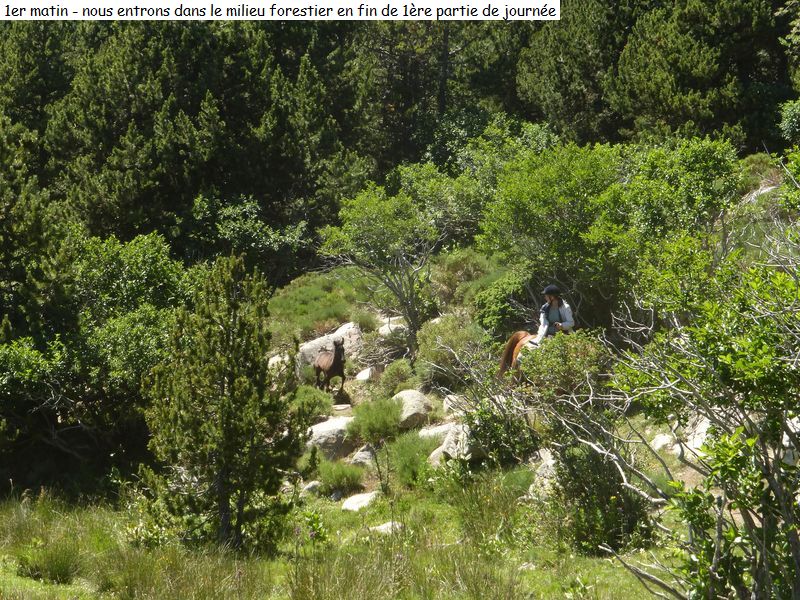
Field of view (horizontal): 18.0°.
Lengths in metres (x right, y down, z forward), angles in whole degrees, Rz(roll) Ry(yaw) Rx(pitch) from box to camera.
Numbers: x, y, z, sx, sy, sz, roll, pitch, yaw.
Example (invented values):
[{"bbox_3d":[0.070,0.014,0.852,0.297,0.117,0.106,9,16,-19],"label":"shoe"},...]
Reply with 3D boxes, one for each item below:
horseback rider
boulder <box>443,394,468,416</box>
[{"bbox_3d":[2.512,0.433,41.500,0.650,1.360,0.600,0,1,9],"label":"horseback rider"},{"bbox_3d":[1.016,1.864,44.500,0.530,0.389,0.451,0,1,0],"label":"boulder"}]

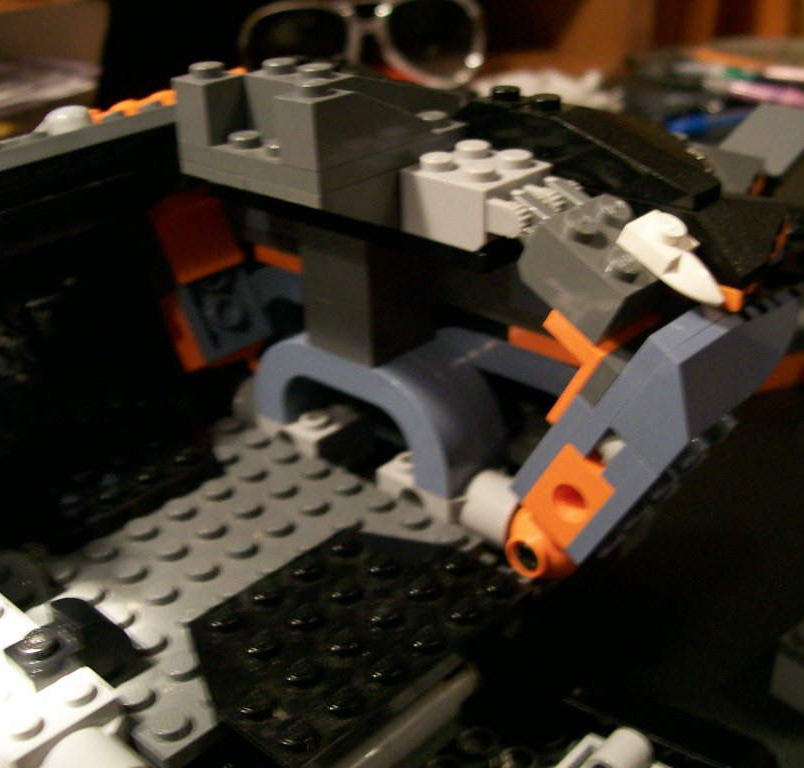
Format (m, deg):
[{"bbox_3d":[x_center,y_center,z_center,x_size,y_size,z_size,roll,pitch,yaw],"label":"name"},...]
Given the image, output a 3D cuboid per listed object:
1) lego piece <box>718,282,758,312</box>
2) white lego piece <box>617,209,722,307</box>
[{"bbox_3d":[0.046,-0.014,0.153,0.008,0.004,0.008,21,35,38],"label":"lego piece"},{"bbox_3d":[0.038,-0.017,0.144,0.008,0.005,0.017,-28,64,-40],"label":"white lego piece"}]

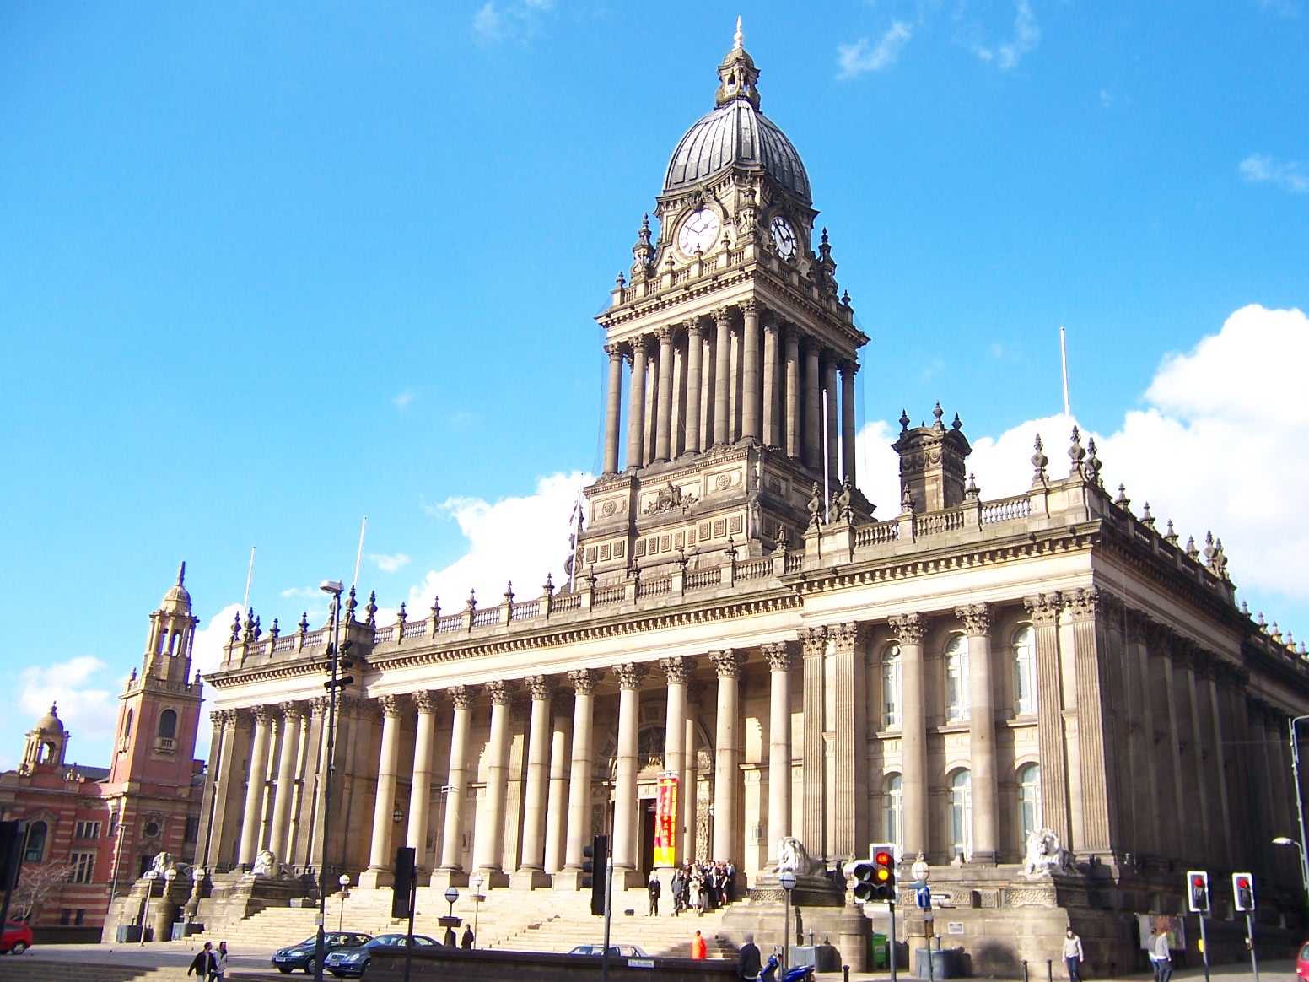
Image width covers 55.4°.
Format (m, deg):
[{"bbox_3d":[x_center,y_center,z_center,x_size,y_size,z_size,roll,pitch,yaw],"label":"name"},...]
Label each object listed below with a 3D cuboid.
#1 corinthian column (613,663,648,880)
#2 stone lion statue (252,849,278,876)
[{"bbox_3d":[-1.420,14.133,63.239,1.440,10.736,1.440,-14,-25,37],"label":"corinthian column"},{"bbox_3d":[-21.941,21.497,72.045,1.283,1.534,3.036,-14,-25,37],"label":"stone lion statue"}]

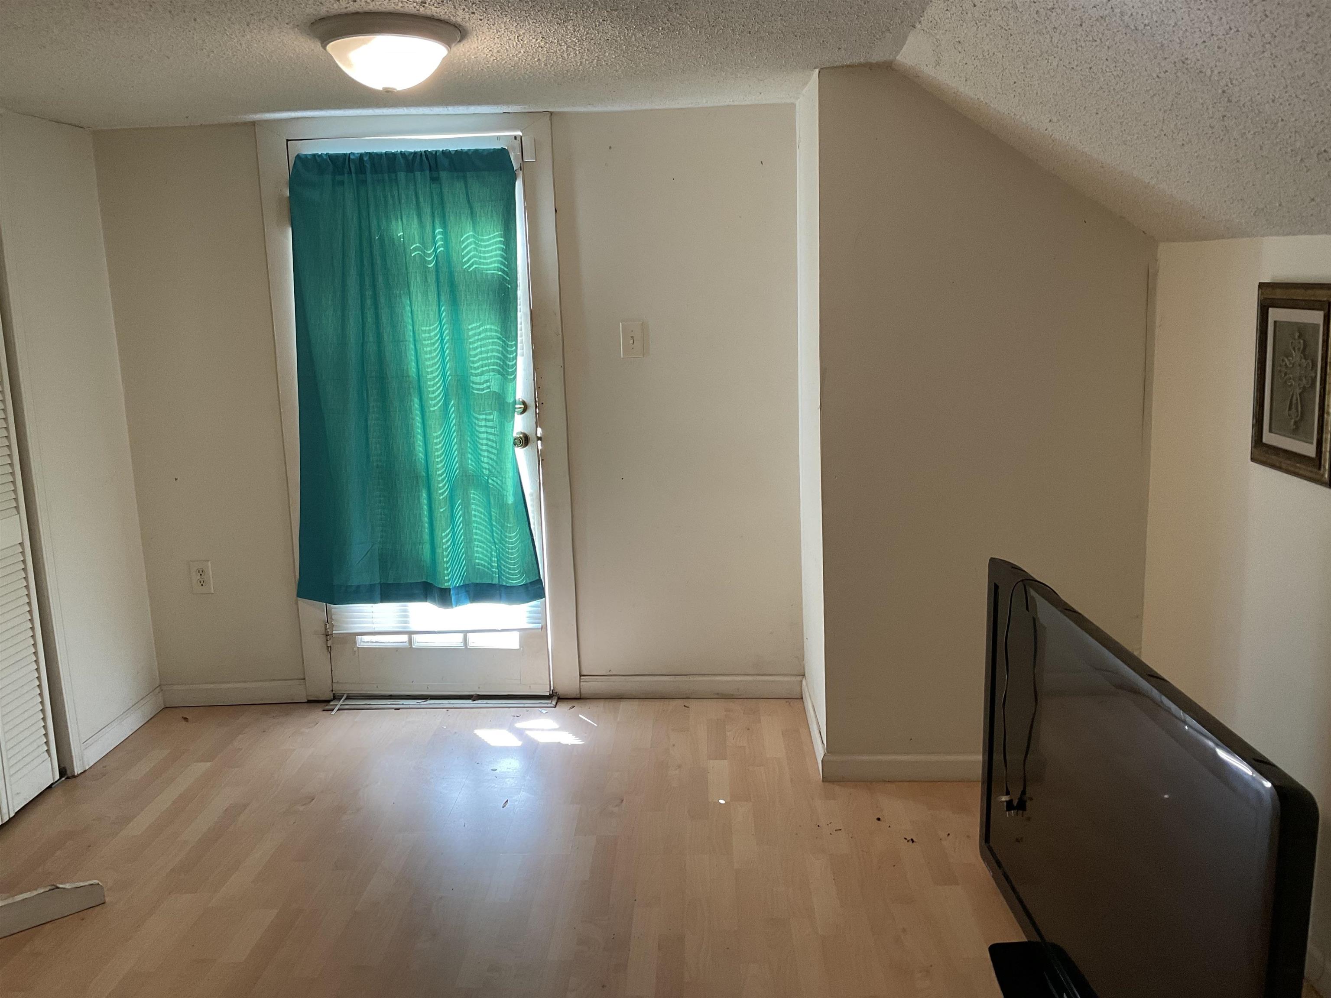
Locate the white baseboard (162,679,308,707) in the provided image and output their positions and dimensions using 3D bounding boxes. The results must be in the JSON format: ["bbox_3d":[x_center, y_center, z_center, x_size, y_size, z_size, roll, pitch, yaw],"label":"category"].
[{"bbox_3d":[-1.613,0.729,4.163,0.543,0.086,0.018,-2,10,2],"label":"white baseboard"}]

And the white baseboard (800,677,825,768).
[{"bbox_3d":[0.493,0.743,3.741,0.018,0.086,0.719,-2,10,2],"label":"white baseboard"}]

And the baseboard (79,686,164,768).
[{"bbox_3d":[-1.888,0.793,3.894,0.018,0.086,0.574,-2,10,2],"label":"baseboard"}]

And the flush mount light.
[{"bbox_3d":[-0.636,-1.011,2.575,0.340,0.135,0.340,-2,10,2],"label":"flush mount light"}]

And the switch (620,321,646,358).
[{"bbox_3d":[-0.115,-0.552,3.879,0.087,0.127,0.020,-2,10,2],"label":"switch"}]

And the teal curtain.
[{"bbox_3d":[-0.902,-0.385,3.871,0.887,1.577,0.090,-2,10,2],"label":"teal curtain"}]

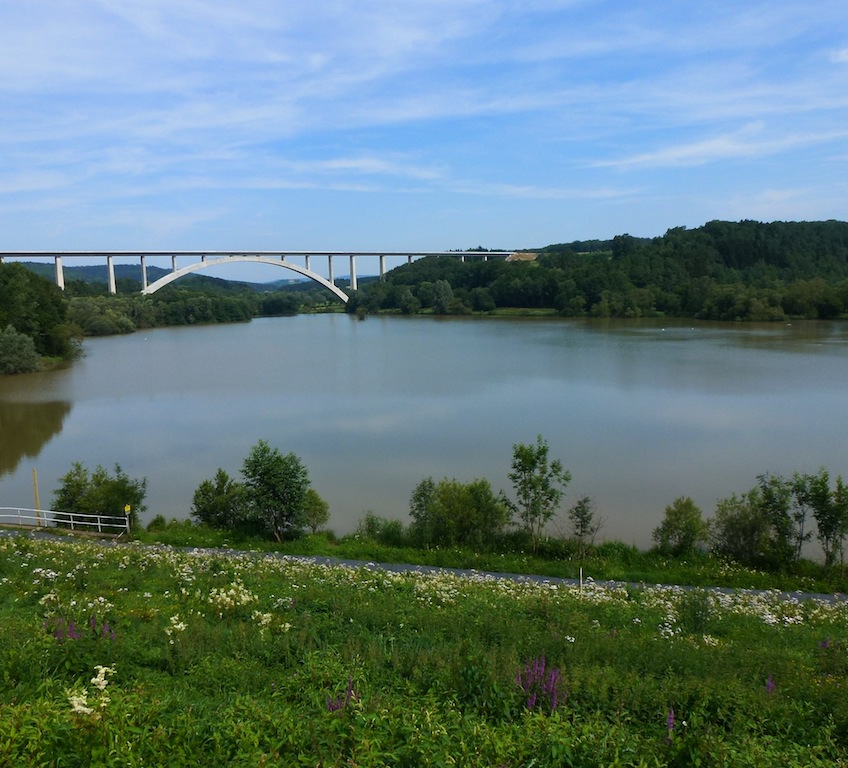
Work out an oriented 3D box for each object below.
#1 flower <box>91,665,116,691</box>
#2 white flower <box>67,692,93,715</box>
[{"bbox_3d":[-3.000,2.739,6.900,0.224,0.255,0.180,-3,7,-24],"label":"flower"},{"bbox_3d":[-2.981,2.765,6.400,0.225,0.194,0.180,-3,8,-26],"label":"white flower"}]

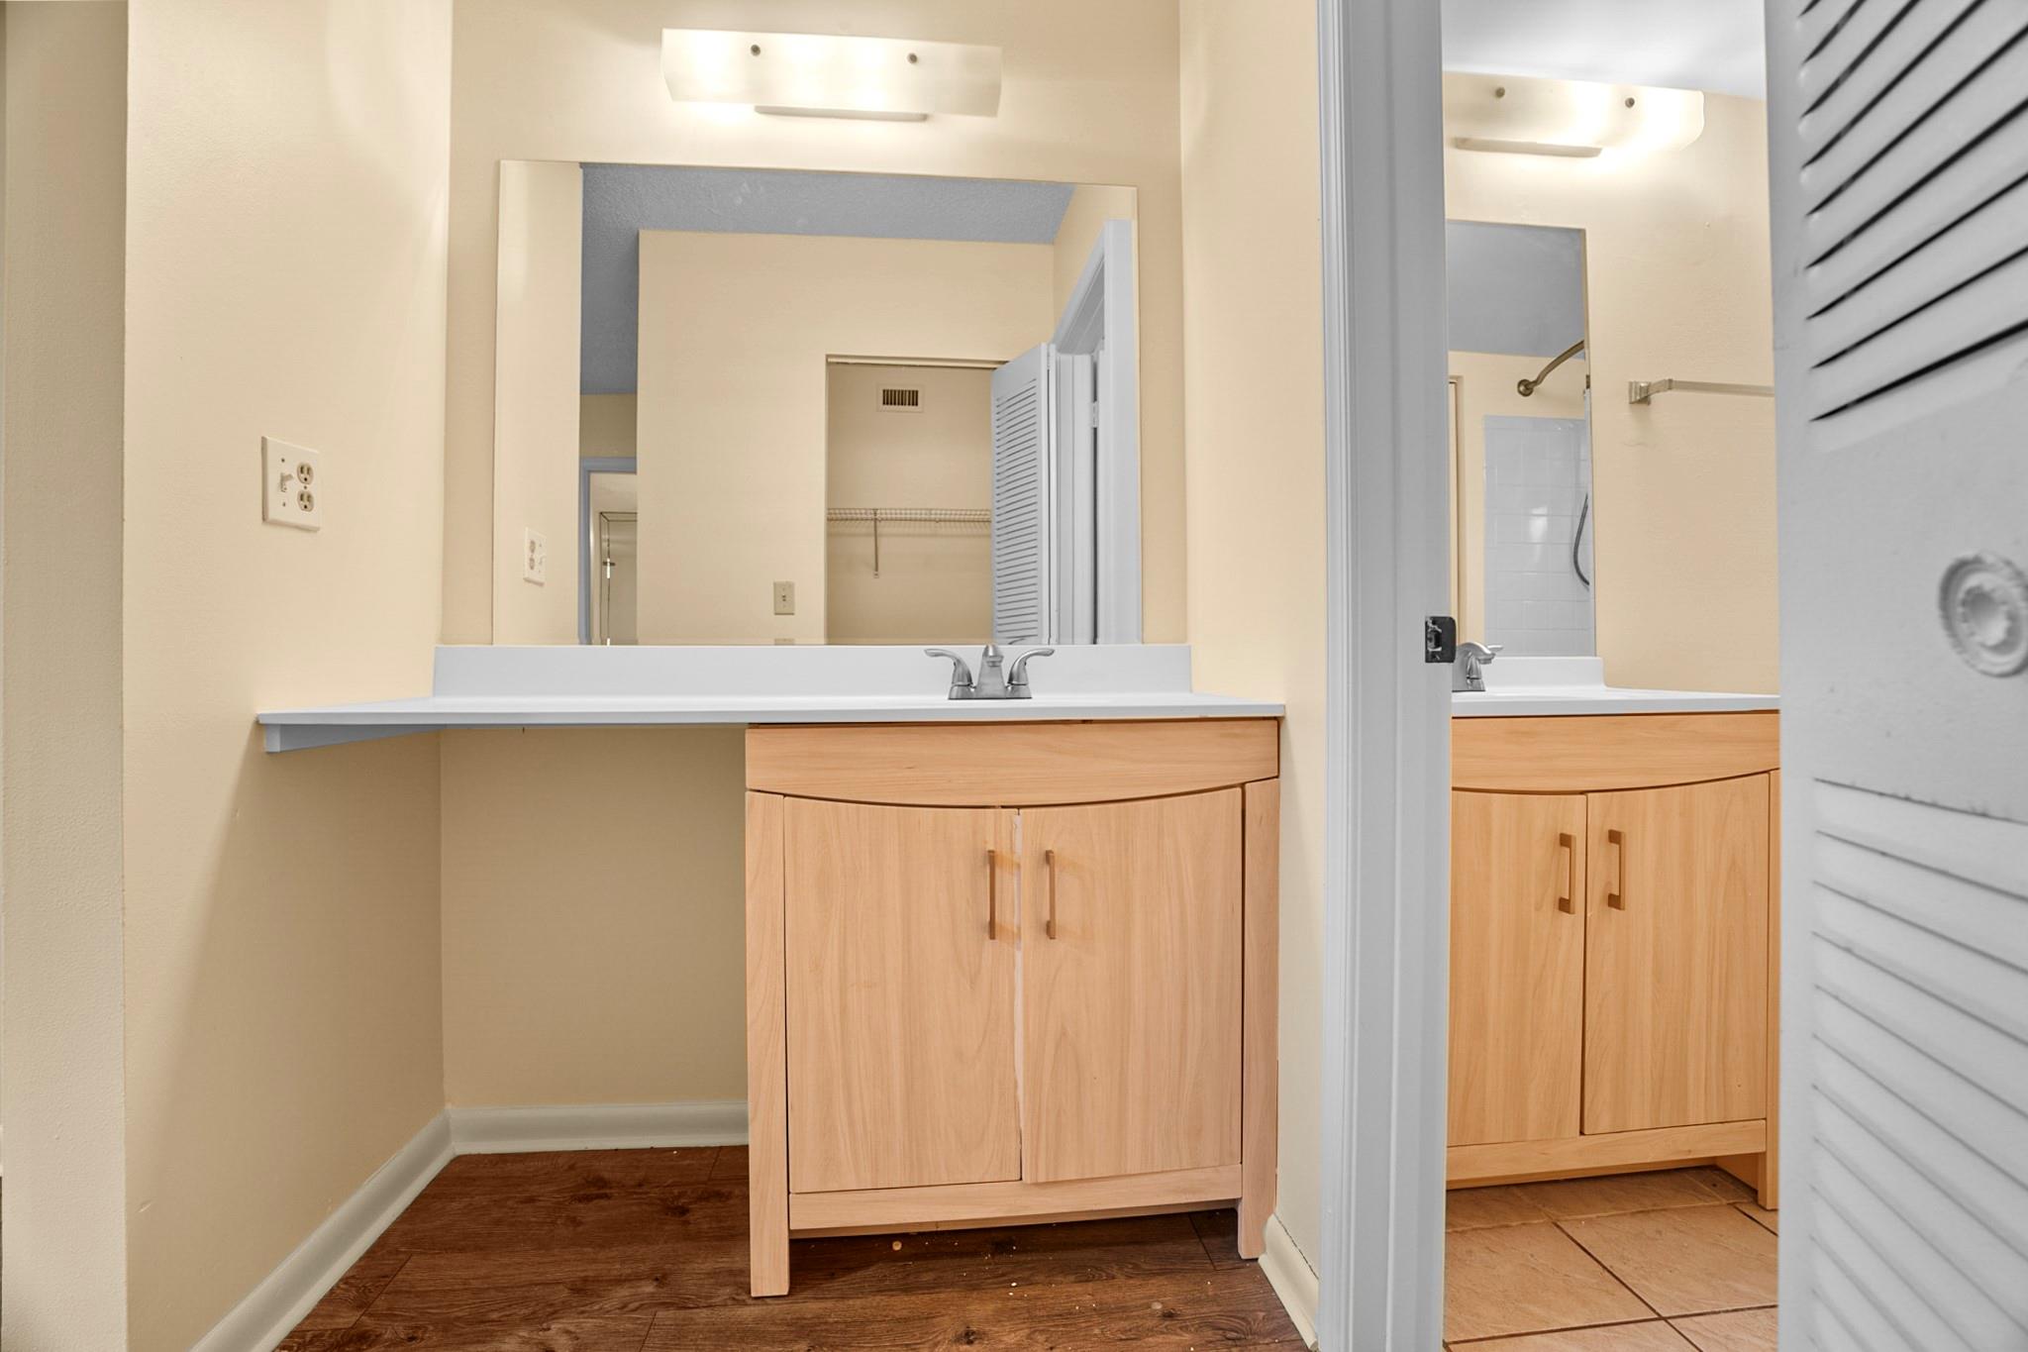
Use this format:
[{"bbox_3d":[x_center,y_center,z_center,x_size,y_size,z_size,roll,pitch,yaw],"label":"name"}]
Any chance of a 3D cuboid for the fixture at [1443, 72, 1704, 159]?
[{"bbox_3d":[1.051,-1.103,1.780,0.590,0.095,0.105,0,1,-5],"label":"fixture"}]

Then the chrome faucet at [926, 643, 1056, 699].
[{"bbox_3d":[-0.037,-0.007,1.567,0.225,0.095,0.150,0,1,-5],"label":"chrome faucet"}]

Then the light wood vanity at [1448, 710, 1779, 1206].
[{"bbox_3d":[0.867,0.463,1.615,0.766,0.810,0.450,0,1,-7],"label":"light wood vanity"}]

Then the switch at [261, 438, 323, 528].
[{"bbox_3d":[-0.993,-0.263,1.249,0.012,0.115,0.116,0,1,-5],"label":"switch"}]

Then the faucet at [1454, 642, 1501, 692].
[{"bbox_3d":[0.845,-0.014,1.678,0.215,0.095,0.150,0,1,-7],"label":"faucet"}]

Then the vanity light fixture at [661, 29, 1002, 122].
[{"bbox_3d":[-0.315,-1.081,1.623,0.588,0.092,0.102,0,1,-5],"label":"vanity light fixture"}]

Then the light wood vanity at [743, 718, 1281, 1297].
[{"bbox_3d":[-0.010,0.468,1.506,0.768,0.810,0.450,0,1,-6],"label":"light wood vanity"}]

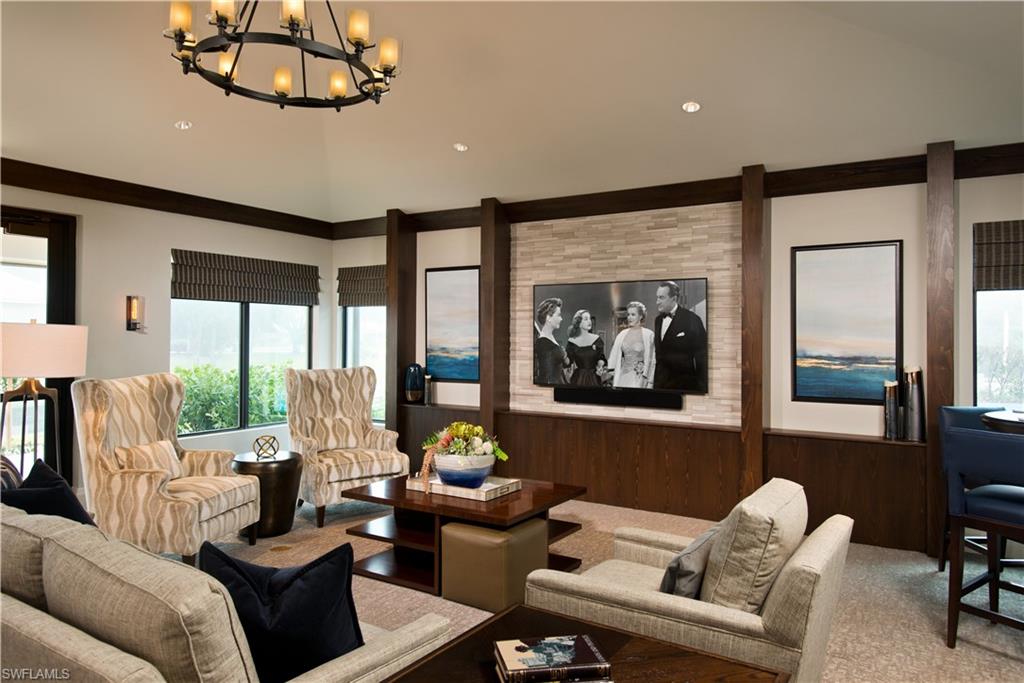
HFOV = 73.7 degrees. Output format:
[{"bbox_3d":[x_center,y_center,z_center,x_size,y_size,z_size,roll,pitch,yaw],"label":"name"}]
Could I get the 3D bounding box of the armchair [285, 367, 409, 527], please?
[{"bbox_3d":[-1.411,0.841,5.784,0.761,1.182,0.826,0,0,-37],"label":"armchair"}]

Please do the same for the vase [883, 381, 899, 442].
[{"bbox_3d":[2.647,0.474,4.760,0.098,0.405,0.098,0,1,31],"label":"vase"}]

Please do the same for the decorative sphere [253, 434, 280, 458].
[{"bbox_3d":[-1.814,0.781,5.076,0.181,0.181,0.181,0,0,32],"label":"decorative sphere"}]

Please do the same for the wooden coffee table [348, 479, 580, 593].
[{"bbox_3d":[-0.291,1.187,4.317,1.225,0.496,0.920,0,0,32],"label":"wooden coffee table"}]

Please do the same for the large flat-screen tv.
[{"bbox_3d":[0.922,-0.050,6.026,1.631,0.937,0.065,0,0,32],"label":"large flat-screen tv"}]

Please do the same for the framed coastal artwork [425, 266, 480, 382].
[{"bbox_3d":[-0.599,-0.166,7.042,0.742,1.186,0.043,0,0,32],"label":"framed coastal artwork"}]

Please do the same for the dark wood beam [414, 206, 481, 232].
[{"bbox_3d":[-0.600,-1.190,6.691,0.970,0.182,0.130,0,1,31],"label":"dark wood beam"}]

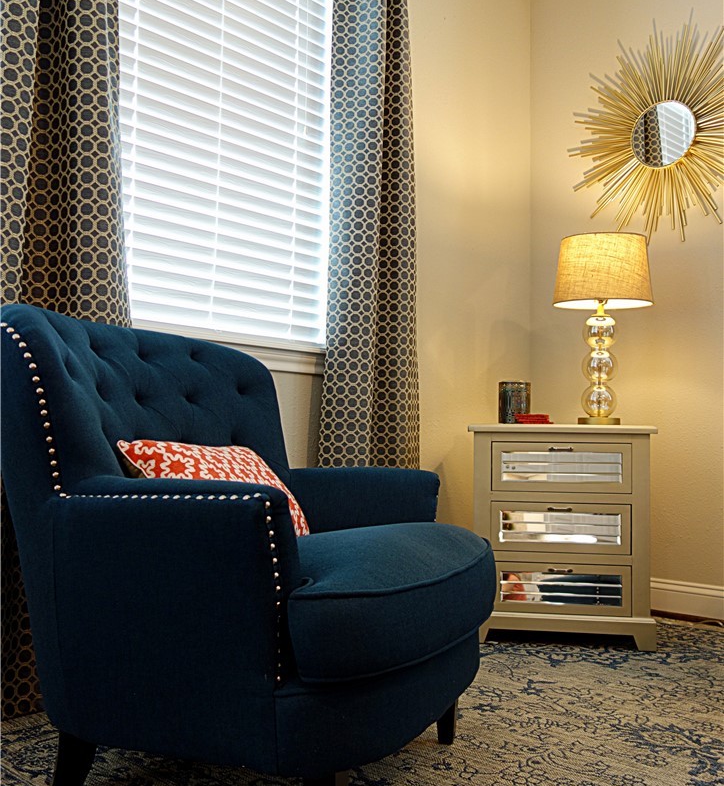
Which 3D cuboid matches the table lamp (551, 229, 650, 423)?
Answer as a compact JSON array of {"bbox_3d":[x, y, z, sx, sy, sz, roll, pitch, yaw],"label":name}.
[{"bbox_3d":[0.776,-0.194,2.742,0.324,0.608,0.324,0,-3,8],"label":"table lamp"}]

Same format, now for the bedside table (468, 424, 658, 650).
[{"bbox_3d":[0.629,0.439,2.734,0.561,0.661,0.400,0,-3,8],"label":"bedside table"}]

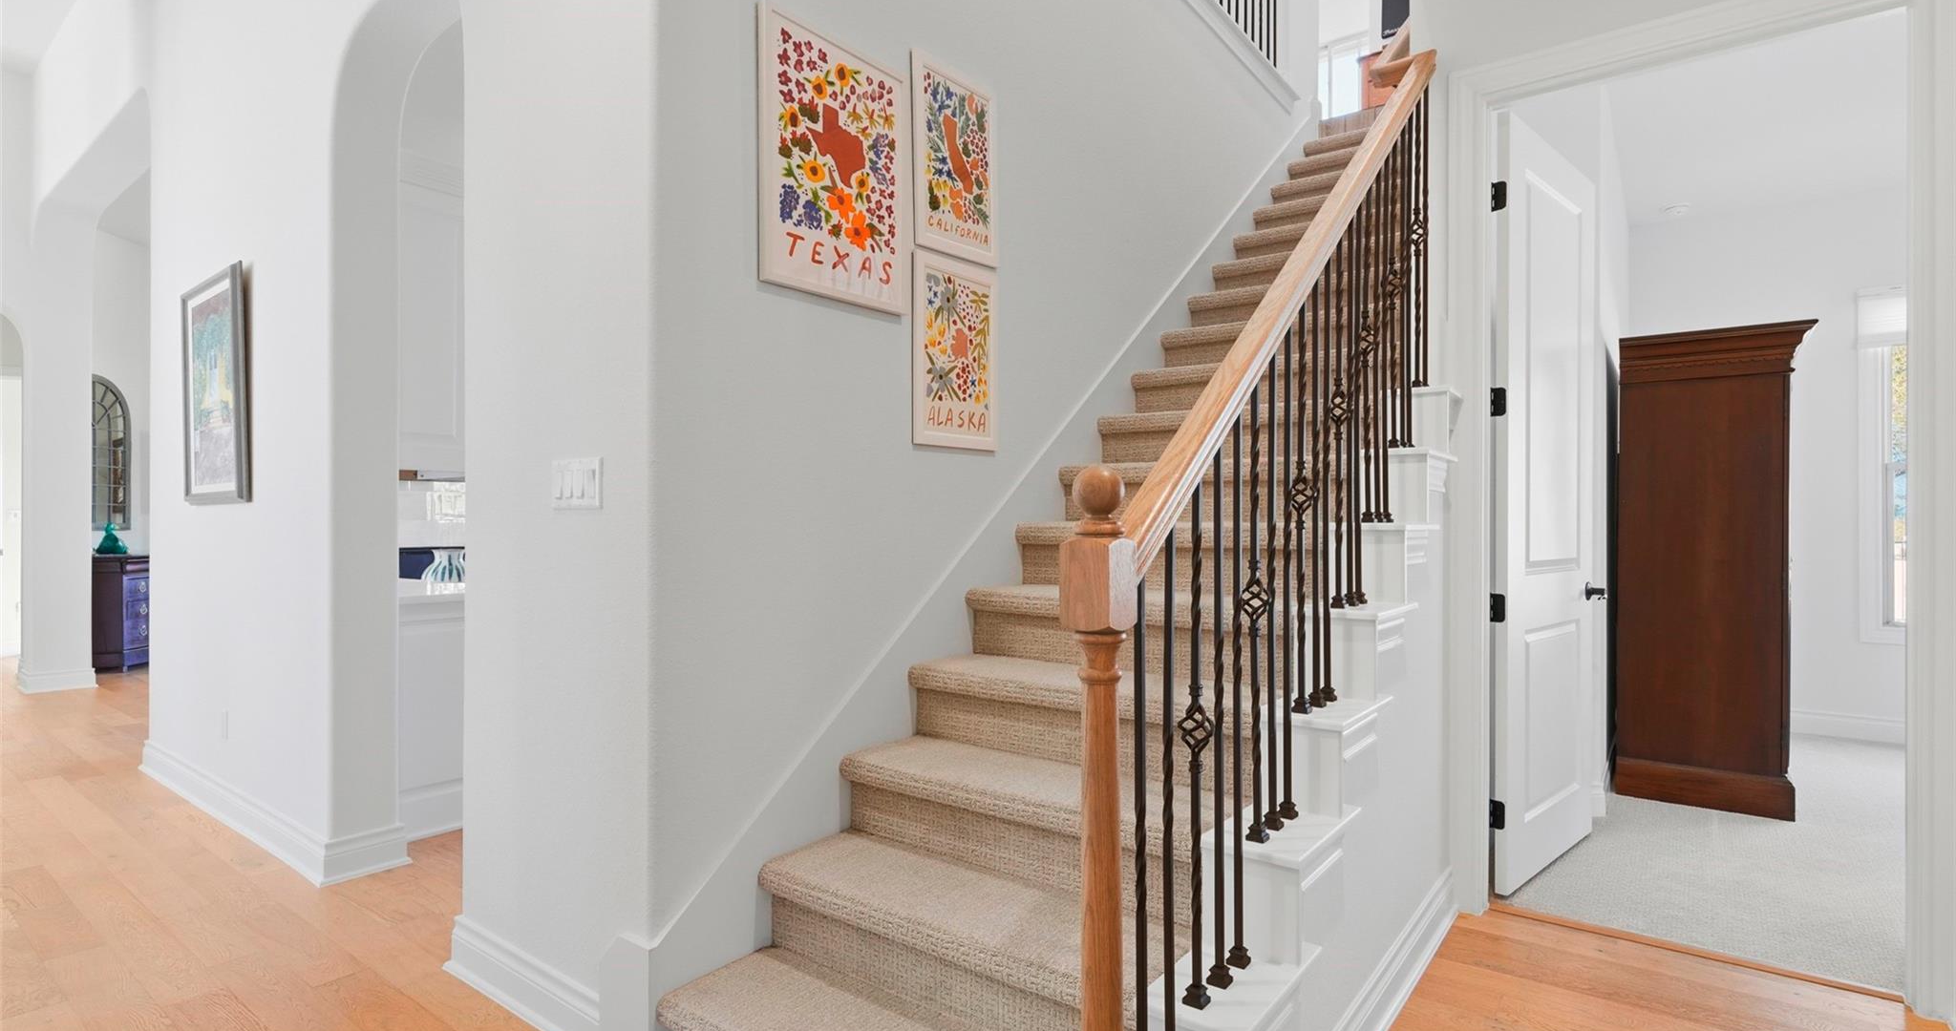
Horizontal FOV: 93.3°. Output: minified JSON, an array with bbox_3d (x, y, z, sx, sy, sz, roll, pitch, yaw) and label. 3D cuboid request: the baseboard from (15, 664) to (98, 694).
[{"bbox_3d":[-6.191,1.096,6.220,0.360,0.128,0.335,0,0,38],"label":"baseboard"}]

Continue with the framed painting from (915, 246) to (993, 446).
[{"bbox_3d":[-0.060,-0.452,2.617,0.025,0.518,0.350,0,0,38],"label":"framed painting"}]

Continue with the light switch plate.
[{"bbox_3d":[-0.890,-0.070,2.036,0.200,0.112,0.010,0,0,37],"label":"light switch plate"}]

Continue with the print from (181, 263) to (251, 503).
[{"bbox_3d":[-2.894,-0.484,3.506,0.785,0.850,0.028,0,1,37],"label":"print"}]

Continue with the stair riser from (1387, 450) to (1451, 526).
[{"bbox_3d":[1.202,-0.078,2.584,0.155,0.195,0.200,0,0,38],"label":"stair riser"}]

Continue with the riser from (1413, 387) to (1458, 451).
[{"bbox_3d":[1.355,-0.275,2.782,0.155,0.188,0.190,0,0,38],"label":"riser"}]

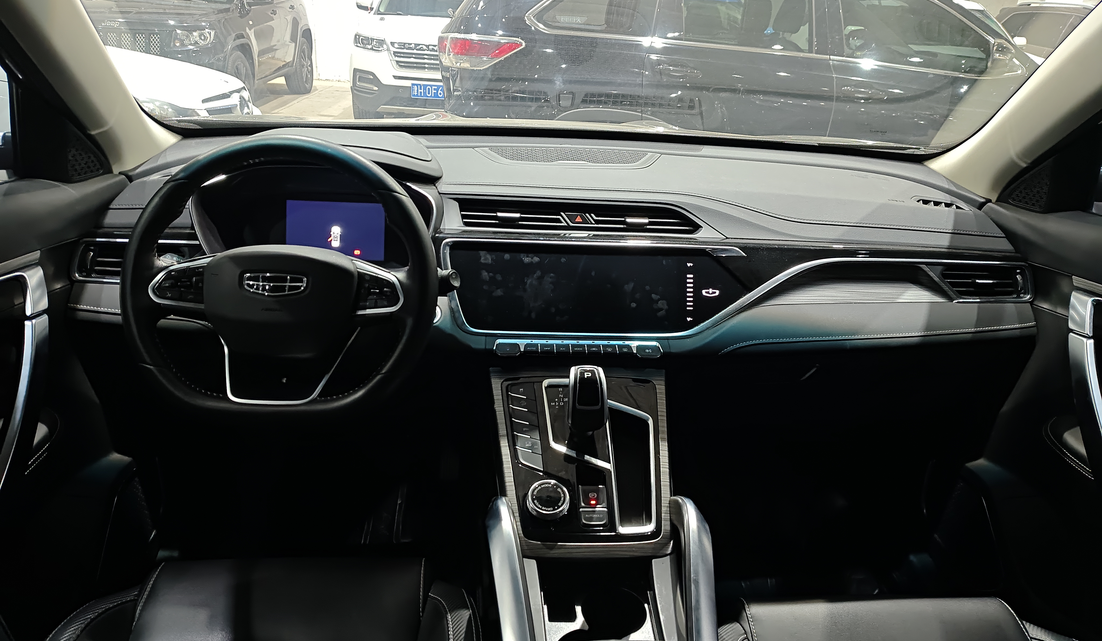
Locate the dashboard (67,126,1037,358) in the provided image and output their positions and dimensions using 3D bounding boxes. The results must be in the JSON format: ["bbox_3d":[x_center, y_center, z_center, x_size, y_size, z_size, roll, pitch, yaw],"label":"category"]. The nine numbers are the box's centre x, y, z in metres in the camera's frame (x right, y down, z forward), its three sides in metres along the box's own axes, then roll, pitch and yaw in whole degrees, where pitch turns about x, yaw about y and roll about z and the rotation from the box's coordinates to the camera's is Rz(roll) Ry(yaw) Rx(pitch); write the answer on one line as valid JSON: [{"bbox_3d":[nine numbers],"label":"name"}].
[{"bbox_3d":[0.028,-0.160,1.218,1.450,0.310,0.500,1,21,-4],"label":"dashboard"}]

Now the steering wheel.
[{"bbox_3d":[-0.323,-0.051,0.889,0.372,0.347,0.090,1,-2,-4],"label":"steering wheel"}]

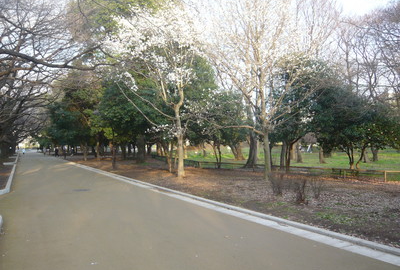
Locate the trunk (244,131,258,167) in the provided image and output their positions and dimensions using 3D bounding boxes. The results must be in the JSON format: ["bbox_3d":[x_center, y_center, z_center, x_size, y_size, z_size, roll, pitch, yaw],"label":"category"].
[{"bbox_3d":[3.924,1.106,25.055,1.029,2.743,0.874,0,-2,0],"label":"trunk"}]

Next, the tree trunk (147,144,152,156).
[{"bbox_3d":[-8.586,2.465,55.000,0.850,2.040,0.850,0,-2,0],"label":"tree trunk"}]

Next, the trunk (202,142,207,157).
[{"bbox_3d":[0.668,2.151,48.000,0.550,2.374,0.550,0,-2,0],"label":"trunk"}]

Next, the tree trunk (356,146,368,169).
[{"bbox_3d":[11.242,1.557,22.595,0.761,1.660,0.457,0,-2,0],"label":"tree trunk"}]

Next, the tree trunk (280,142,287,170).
[{"bbox_3d":[5.627,1.381,21.800,0.360,1.887,0.360,0,-2,0],"label":"tree trunk"}]

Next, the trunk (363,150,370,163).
[{"bbox_3d":[15.955,2.060,31.000,0.680,1.342,0.650,0,-2,0],"label":"trunk"}]

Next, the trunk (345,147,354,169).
[{"bbox_3d":[10.306,1.620,22.300,0.600,1.517,0.500,0,-2,0],"label":"trunk"}]

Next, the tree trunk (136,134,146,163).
[{"bbox_3d":[-5.703,1.400,31.958,0.926,2.700,0.926,0,-2,0],"label":"tree trunk"}]

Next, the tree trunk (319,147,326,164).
[{"bbox_3d":[11.739,1.964,31.000,0.650,1.533,0.620,0,-2,0],"label":"tree trunk"}]

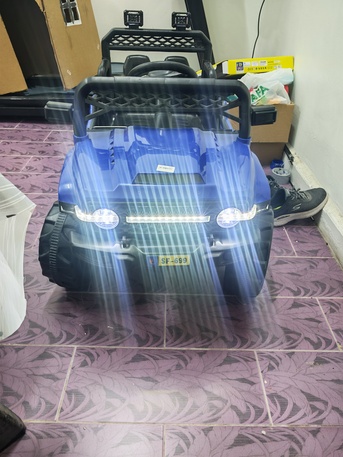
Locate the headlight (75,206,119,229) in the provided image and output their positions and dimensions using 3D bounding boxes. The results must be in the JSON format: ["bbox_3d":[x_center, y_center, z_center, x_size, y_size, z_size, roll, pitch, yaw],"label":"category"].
[{"bbox_3d":[-0.203,-0.038,0.867,0.124,0.068,0.055,0,38,-4],"label":"headlight"}]

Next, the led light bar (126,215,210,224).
[{"bbox_3d":[-0.008,-0.030,0.871,0.231,0.025,0.025,0,38,-4],"label":"led light bar"}]

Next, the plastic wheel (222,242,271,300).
[{"bbox_3d":[0.278,0.073,1.178,0.140,0.375,0.375,9,39,8],"label":"plastic wheel"}]

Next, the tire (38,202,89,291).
[{"bbox_3d":[-0.337,0.048,1.167,0.140,0.375,0.375,9,39,8],"label":"tire"}]

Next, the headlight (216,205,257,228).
[{"bbox_3d":[0.184,-0.042,0.896,0.122,0.068,0.055,0,38,-4],"label":"headlight"}]

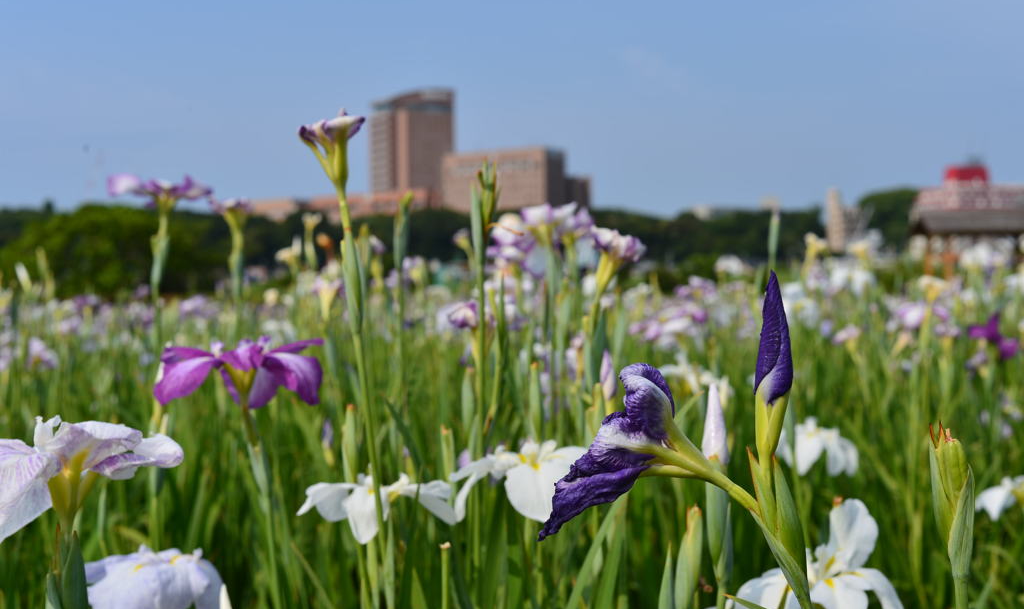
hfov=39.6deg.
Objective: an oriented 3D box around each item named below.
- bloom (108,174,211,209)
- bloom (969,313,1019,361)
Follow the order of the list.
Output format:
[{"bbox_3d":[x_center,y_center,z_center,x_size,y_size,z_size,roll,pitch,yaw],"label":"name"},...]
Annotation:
[{"bbox_3d":[-0.459,-0.147,1.850,0.130,0.043,0.115,0,1,0],"label":"bloom"},{"bbox_3d":[1.324,0.088,3.900,0.135,0.125,0.130,0,1,0],"label":"bloom"}]

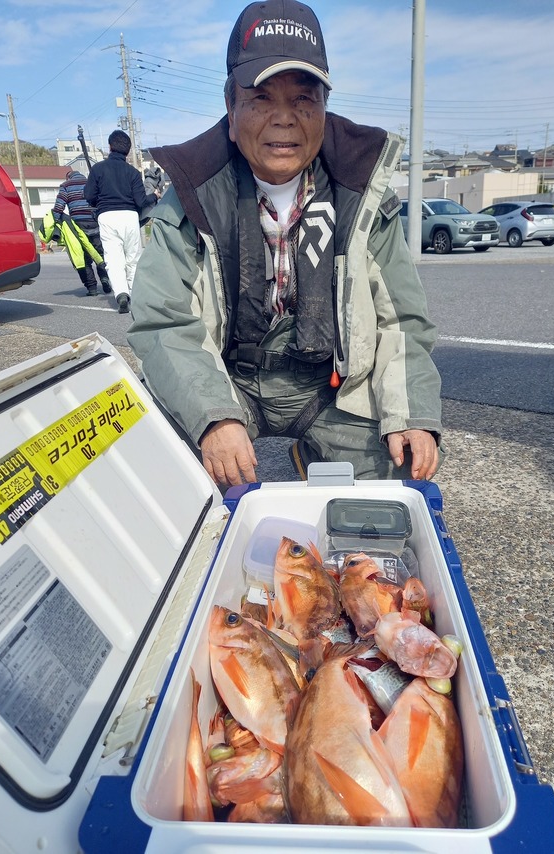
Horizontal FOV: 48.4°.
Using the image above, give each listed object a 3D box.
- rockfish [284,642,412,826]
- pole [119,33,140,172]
[{"bbox_3d":[0.063,0.301,0.550,0.090,0.055,0.230,0,40,7],"label":"rockfish"},{"bbox_3d":[-8.538,-16.729,36.611,0.420,11.728,0.420,-3,17,0],"label":"pole"}]

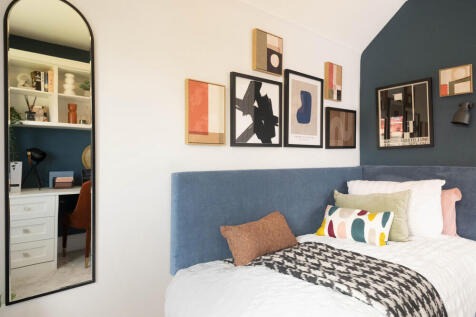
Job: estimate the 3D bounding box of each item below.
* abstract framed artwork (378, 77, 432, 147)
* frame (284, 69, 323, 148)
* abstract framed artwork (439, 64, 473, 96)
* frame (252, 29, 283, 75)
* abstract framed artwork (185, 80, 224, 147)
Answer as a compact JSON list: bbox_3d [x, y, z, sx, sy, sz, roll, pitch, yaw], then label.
[{"bbox_3d":[1.476,-0.380,2.359,0.026,0.579,0.448,0,0,-36],"label":"abstract framed artwork"},{"bbox_3d":[0.549,-0.389,2.178,0.452,0.599,0.027,0,0,-36],"label":"frame"},{"bbox_3d":[1.691,-0.596,2.050,0.040,0.215,0.196,0,0,-36],"label":"abstract framed artwork"},{"bbox_3d":[0.218,-0.762,1.933,0.260,0.292,0.040,0,0,-36],"label":"frame"},{"bbox_3d":[-0.197,-0.273,1.625,0.255,0.376,0.043,0,0,-36],"label":"abstract framed artwork"}]

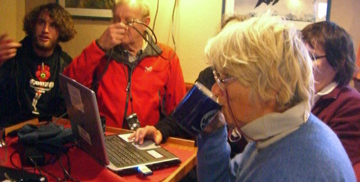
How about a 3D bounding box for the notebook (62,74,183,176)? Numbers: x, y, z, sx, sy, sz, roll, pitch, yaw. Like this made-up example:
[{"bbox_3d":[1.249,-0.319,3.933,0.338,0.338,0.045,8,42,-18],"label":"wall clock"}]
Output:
[{"bbox_3d":[-0.217,0.098,1.400,0.312,0.273,0.357,-3,11,-32],"label":"notebook"}]

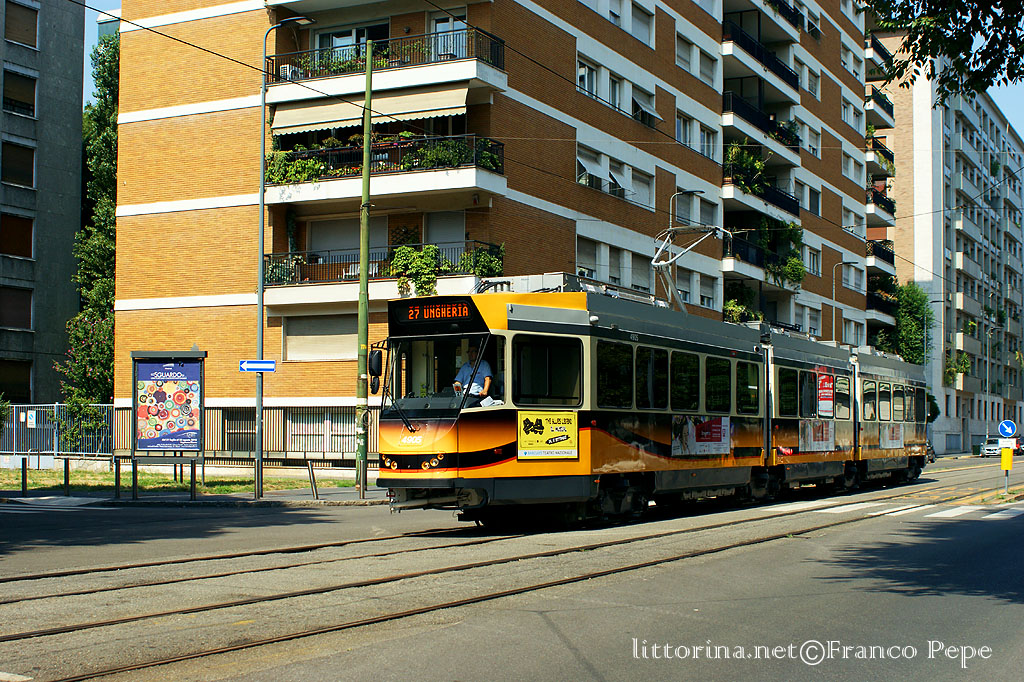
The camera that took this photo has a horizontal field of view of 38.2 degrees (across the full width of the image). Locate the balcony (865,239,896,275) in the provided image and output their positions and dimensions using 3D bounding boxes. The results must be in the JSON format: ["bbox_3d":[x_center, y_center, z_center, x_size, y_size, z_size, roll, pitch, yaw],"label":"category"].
[{"bbox_3d":[22.840,-5.169,94.288,1.900,1.588,6.192,-1,-4,26],"label":"balcony"}]

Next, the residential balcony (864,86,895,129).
[{"bbox_3d":[21.985,-14.162,90.143,1.450,1.390,5.690,-1,-4,27],"label":"residential balcony"}]

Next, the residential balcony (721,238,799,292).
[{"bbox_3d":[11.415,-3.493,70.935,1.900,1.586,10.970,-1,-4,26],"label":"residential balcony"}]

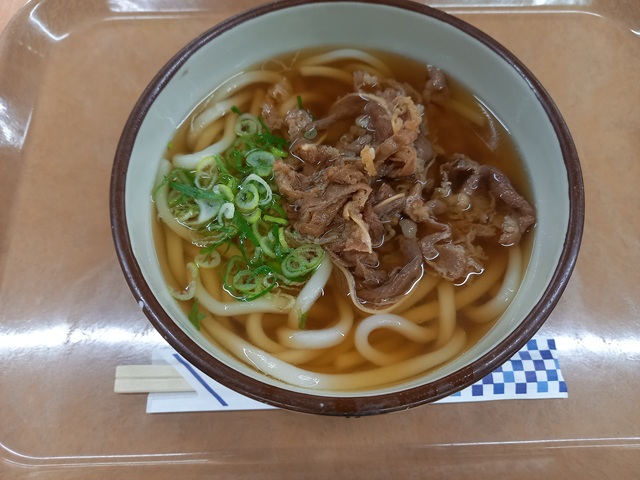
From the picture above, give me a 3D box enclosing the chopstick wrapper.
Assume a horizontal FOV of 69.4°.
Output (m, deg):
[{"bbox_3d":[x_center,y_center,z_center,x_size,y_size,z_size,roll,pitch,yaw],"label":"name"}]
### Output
[{"bbox_3d":[0.016,0.060,0.209,0.189,0.006,0.027,-2,69,1],"label":"chopstick wrapper"}]

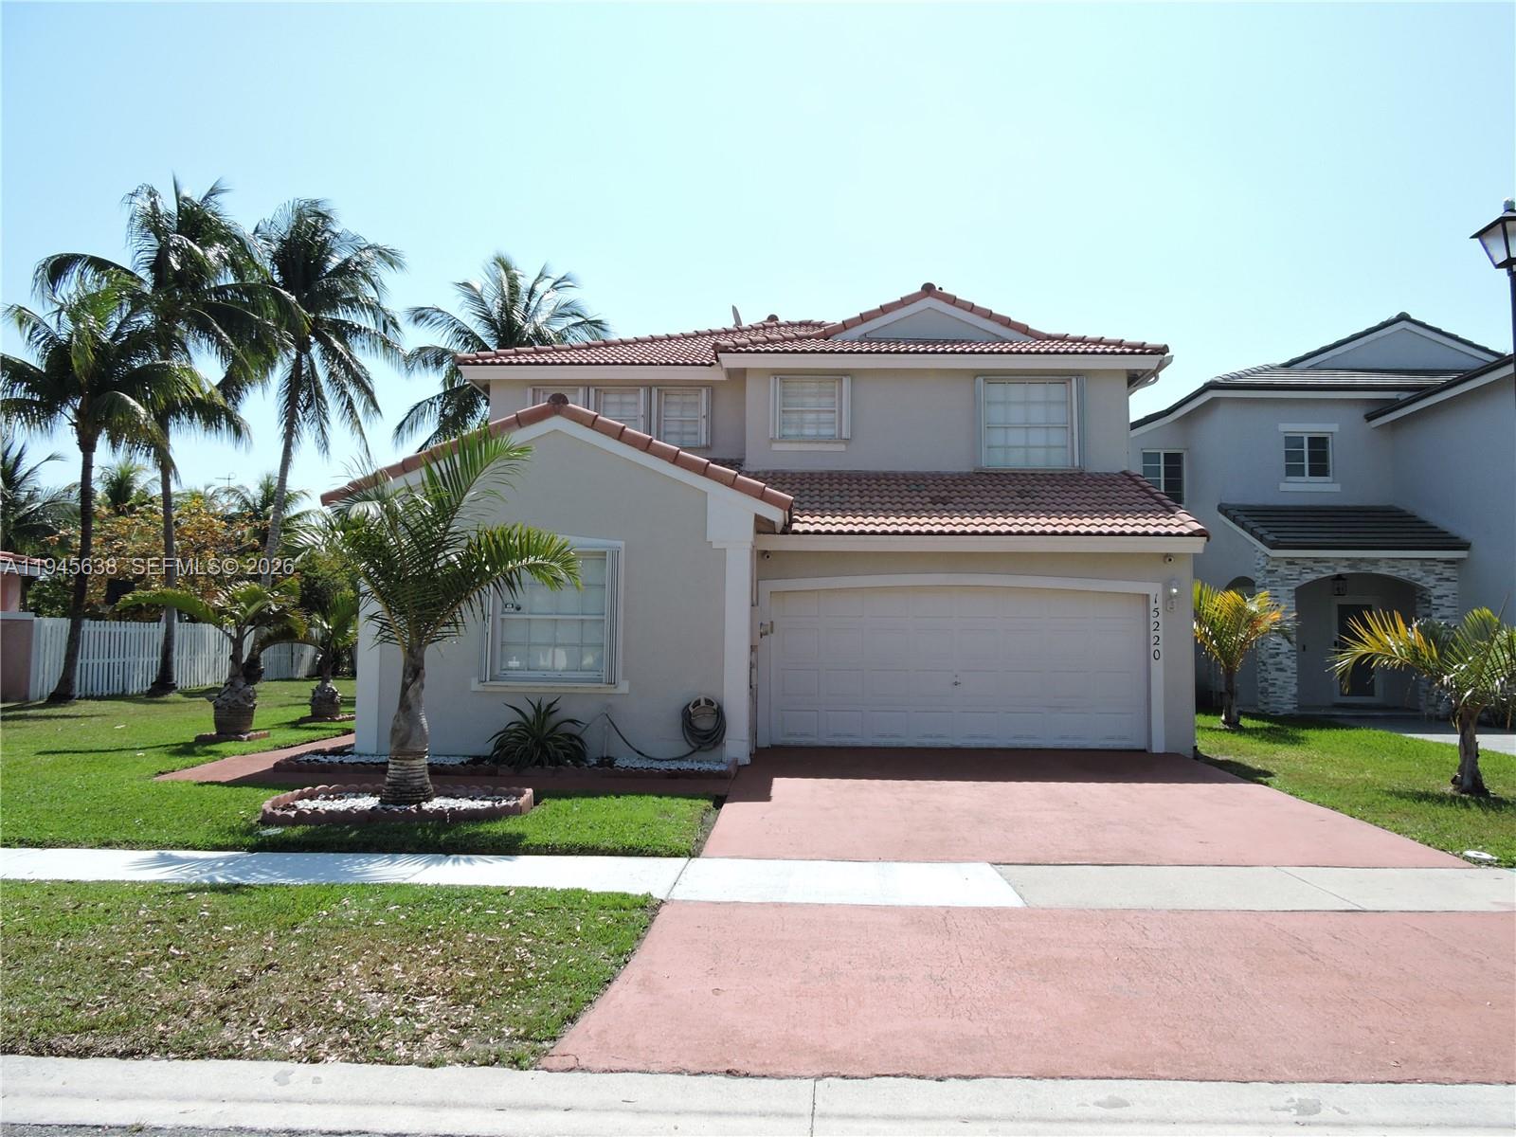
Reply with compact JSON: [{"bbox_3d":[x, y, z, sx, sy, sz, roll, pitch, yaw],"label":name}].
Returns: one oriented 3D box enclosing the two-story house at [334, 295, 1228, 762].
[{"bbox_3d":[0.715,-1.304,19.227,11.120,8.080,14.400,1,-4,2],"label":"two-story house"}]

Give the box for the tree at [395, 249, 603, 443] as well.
[{"bbox_3d":[-8.053,-3.064,32.541,6.500,13.430,6.200,1,-4,2],"label":"tree"}]

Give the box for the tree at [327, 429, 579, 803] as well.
[{"bbox_3d":[-2.769,0.402,9.478,2.270,3.310,2.200,1,-4,2],"label":"tree"}]

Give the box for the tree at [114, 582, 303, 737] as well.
[{"bbox_3d":[-8.099,1.292,15.586,2.610,2.280,2.500,1,-4,2],"label":"tree"}]

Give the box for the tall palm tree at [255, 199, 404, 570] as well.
[{"bbox_3d":[-13.437,-3.944,32.357,4.720,15.040,4.600,1,-4,2],"label":"tall palm tree"}]

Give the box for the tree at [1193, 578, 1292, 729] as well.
[{"bbox_3d":[8.959,1.593,19.588,1.840,2.670,1.800,1,-4,2],"label":"tree"}]

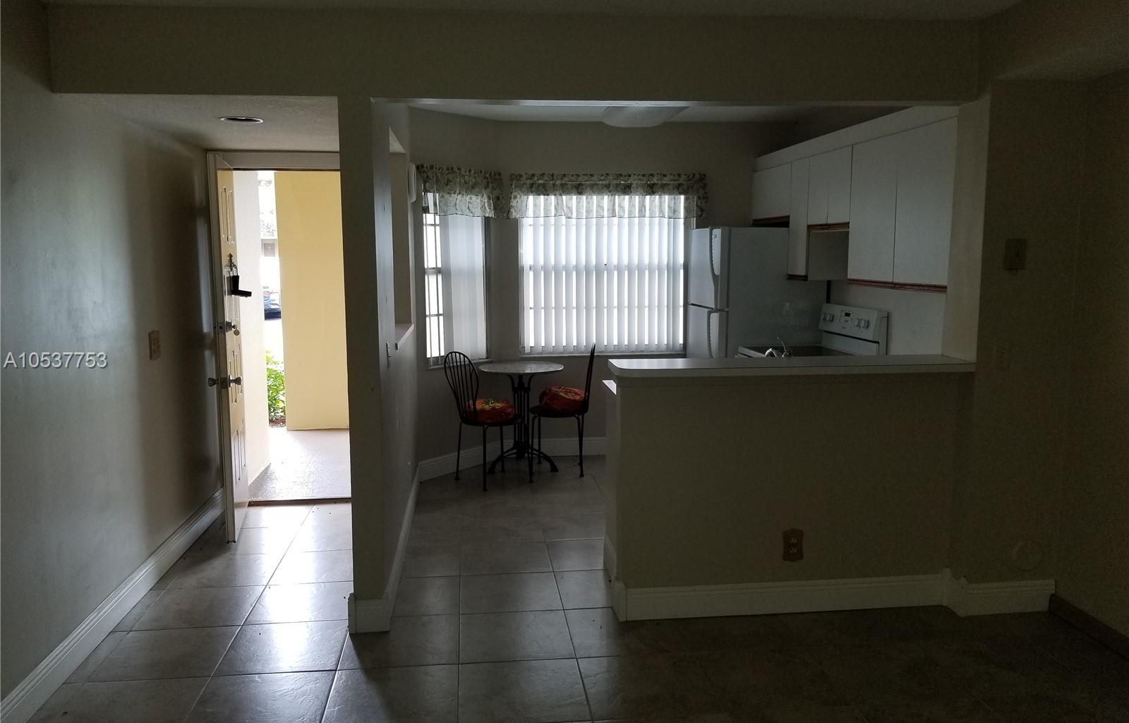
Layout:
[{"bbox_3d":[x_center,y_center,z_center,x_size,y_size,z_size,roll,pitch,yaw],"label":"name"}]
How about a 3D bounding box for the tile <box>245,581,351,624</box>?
[{"bbox_3d":[-1.157,1.083,3.803,0.454,0.010,0.437,-1,7,-6],"label":"tile"}]

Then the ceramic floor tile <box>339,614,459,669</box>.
[{"bbox_3d":[-0.641,1.116,3.375,0.441,0.009,0.438,-1,7,-7],"label":"ceramic floor tile"}]

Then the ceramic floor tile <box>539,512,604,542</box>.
[{"bbox_3d":[0.097,0.948,4.816,0.450,0.012,0.439,-1,8,-6],"label":"ceramic floor tile"}]

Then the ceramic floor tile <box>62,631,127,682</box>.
[{"bbox_3d":[-1.807,1.144,3.288,0.081,0.012,0.439,-1,8,-6],"label":"ceramic floor tile"}]

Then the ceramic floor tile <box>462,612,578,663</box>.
[{"bbox_3d":[-0.199,1.110,3.425,0.441,0.009,0.438,-1,7,-7],"label":"ceramic floor tile"}]

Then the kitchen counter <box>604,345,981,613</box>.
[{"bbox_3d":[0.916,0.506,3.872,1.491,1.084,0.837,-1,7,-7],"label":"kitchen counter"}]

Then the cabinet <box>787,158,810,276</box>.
[{"bbox_3d":[1.693,-0.935,5.552,0.320,0.757,0.318,-1,7,-6],"label":"cabinet"}]

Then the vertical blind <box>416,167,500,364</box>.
[{"bbox_3d":[-0.708,-0.649,5.794,0.100,1.288,0.656,7,10,40],"label":"vertical blind"}]

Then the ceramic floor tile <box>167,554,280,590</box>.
[{"bbox_3d":[-1.651,1.034,4.200,0.450,0.010,0.450,-1,7,-7],"label":"ceramic floor tile"}]

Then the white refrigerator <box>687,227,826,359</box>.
[{"bbox_3d":[1.354,-0.088,6.147,0.774,1.715,0.730,-1,7,-7],"label":"white refrigerator"}]

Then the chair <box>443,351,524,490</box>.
[{"bbox_3d":[-0.513,0.375,5.806,0.485,0.908,0.410,-5,9,-37],"label":"chair"}]

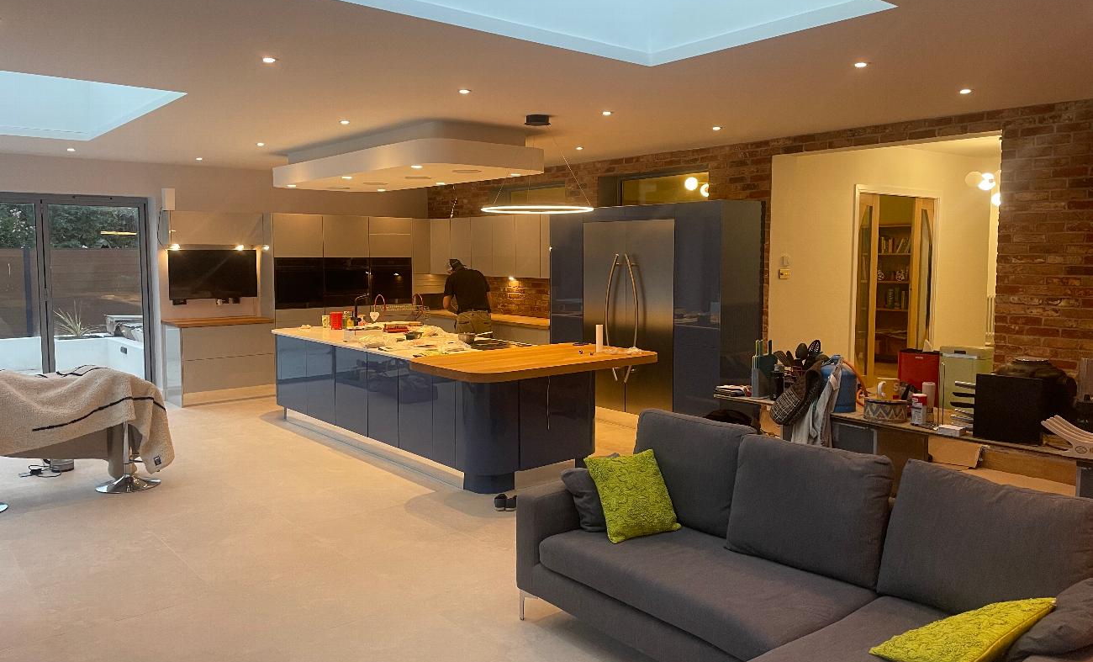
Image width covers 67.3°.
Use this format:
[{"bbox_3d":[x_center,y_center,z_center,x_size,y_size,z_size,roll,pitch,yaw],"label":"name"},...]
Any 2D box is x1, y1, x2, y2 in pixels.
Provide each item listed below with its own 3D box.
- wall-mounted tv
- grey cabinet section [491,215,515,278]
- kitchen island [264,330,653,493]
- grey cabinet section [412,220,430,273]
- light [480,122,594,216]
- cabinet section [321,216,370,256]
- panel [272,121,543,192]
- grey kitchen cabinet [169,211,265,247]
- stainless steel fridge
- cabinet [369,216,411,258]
[{"bbox_3d":[-3.841,-0.655,9.525,0.990,0.560,0.070,-4,7,-40],"label":"wall-mounted tv"},{"bbox_3d":[-0.373,-1.019,9.889,0.340,0.717,0.465,-4,7,-39],"label":"grey cabinet section"},{"bbox_3d":[-0.932,0.537,7.283,1.690,0.905,3.690,-4,7,-40],"label":"kitchen island"},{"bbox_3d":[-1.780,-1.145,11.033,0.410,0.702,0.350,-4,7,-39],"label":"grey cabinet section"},{"bbox_3d":[-0.063,-1.197,5.972,0.824,0.670,0.824,0,5,0],"label":"light"},{"bbox_3d":[-2.581,-1.161,10.141,0.603,0.504,0.540,-4,7,-39],"label":"cabinet section"},{"bbox_3d":[-1.370,-1.530,7.461,1.110,0.335,2.930,-4,7,-40],"label":"panel"},{"bbox_3d":[-3.812,-1.166,9.394,1.010,0.362,0.370,-4,7,-40],"label":"grey kitchen cabinet"},{"bbox_3d":[0.967,-0.130,8.015,0.650,1.850,1.172,-4,7,-40],"label":"stainless steel fridge"},{"bbox_3d":[-2.156,-1.195,10.578,0.605,0.497,0.590,-4,7,-40],"label":"cabinet"}]

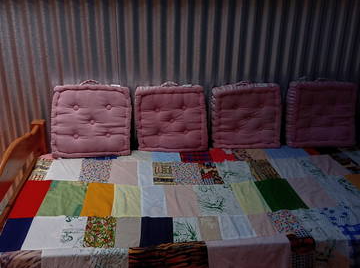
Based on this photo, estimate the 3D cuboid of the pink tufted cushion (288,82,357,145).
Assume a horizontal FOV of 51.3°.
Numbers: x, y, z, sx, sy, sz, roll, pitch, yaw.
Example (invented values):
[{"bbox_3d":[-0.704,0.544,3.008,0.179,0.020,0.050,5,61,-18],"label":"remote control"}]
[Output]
[{"bbox_3d":[0.849,-0.112,2.248,0.393,0.385,0.095,-2,11,-6],"label":"pink tufted cushion"}]

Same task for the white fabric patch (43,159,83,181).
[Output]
[{"bbox_3d":[-0.573,0.177,1.858,0.169,0.012,0.238,-1,22,-5],"label":"white fabric patch"}]

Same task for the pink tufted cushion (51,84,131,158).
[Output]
[{"bbox_3d":[-0.482,-0.069,2.060,0.403,0.392,0.095,-1,11,-10],"label":"pink tufted cushion"}]

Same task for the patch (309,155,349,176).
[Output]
[{"bbox_3d":[0.777,0.160,1.956,0.116,0.012,0.228,-1,22,-5],"label":"patch"}]

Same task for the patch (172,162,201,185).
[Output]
[{"bbox_3d":[0.043,0.200,1.905,0.143,0.020,0.256,0,22,-2],"label":"patch"}]

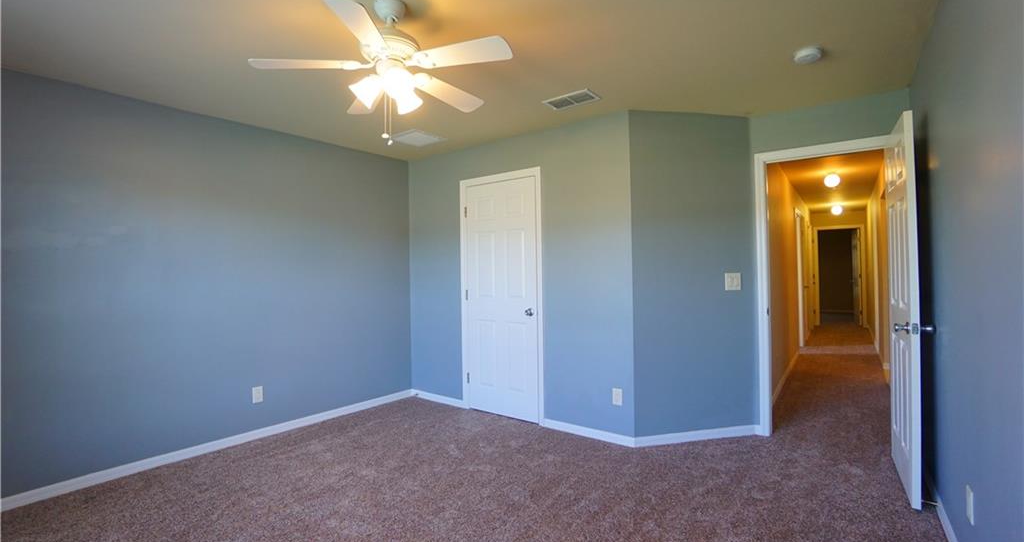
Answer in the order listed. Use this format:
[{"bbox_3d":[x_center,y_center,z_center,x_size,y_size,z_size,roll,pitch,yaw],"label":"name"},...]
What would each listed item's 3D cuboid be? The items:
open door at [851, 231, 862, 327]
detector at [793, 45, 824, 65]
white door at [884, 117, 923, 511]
[{"bbox_3d":[7.375,0.120,9.144,0.040,2.030,0.740,-1,-1,31],"label":"open door"},{"bbox_3d":[1.608,-1.169,2.314,0.135,0.042,0.135,-1,-1,38],"label":"detector"},{"bbox_3d":[2.272,0.197,2.488,0.040,2.030,0.770,-1,-1,36],"label":"white door"}]

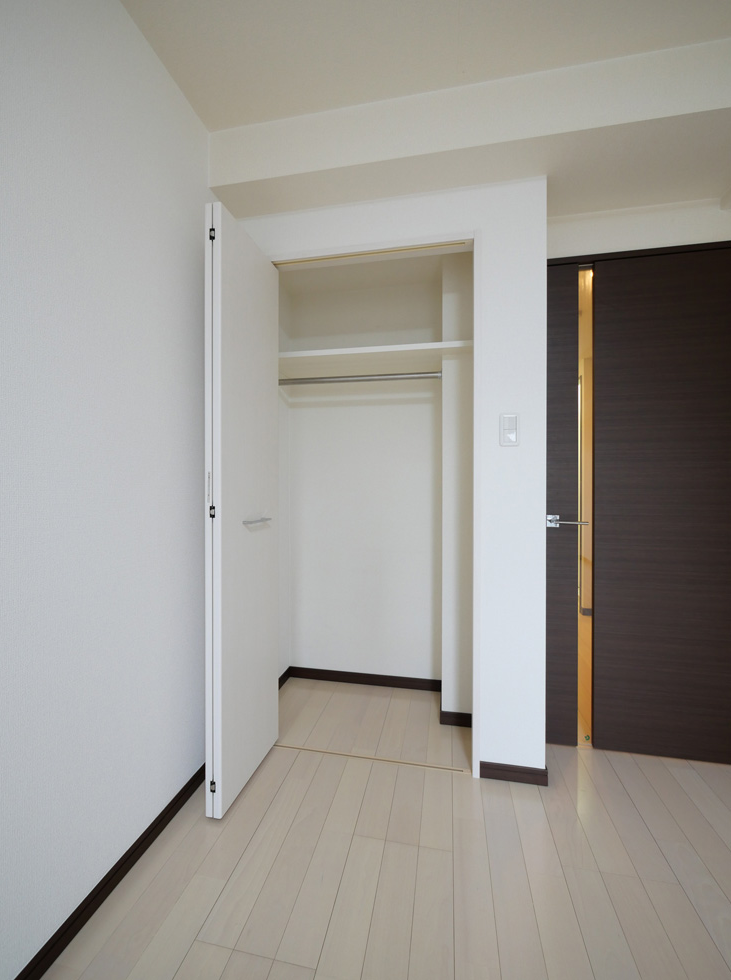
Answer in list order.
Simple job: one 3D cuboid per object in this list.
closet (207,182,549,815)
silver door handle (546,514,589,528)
[{"bbox_3d":[0.097,-0.027,1.665,1.182,2.193,0.955,0,0,11],"label":"closet"},{"bbox_3d":[0.824,0.132,1.617,0.144,0.051,0.058,0,0,11],"label":"silver door handle"}]

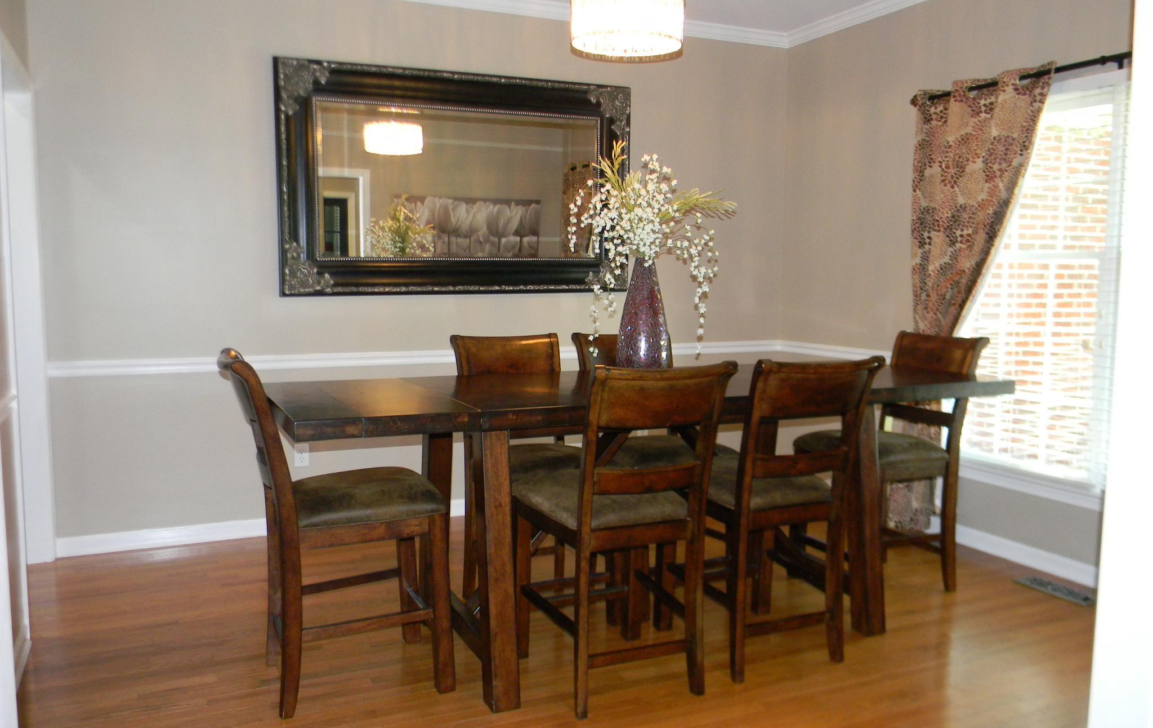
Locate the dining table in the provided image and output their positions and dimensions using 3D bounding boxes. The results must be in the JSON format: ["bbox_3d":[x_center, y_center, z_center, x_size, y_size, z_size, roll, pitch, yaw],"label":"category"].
[{"bbox_3d":[0.278,0.521,3.425,2.640,0.917,0.880,-2,6,-25],"label":"dining table"}]

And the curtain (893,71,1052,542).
[{"bbox_3d":[1.837,-0.228,4.387,0.140,2.180,0.820,-2,6,-24],"label":"curtain"}]

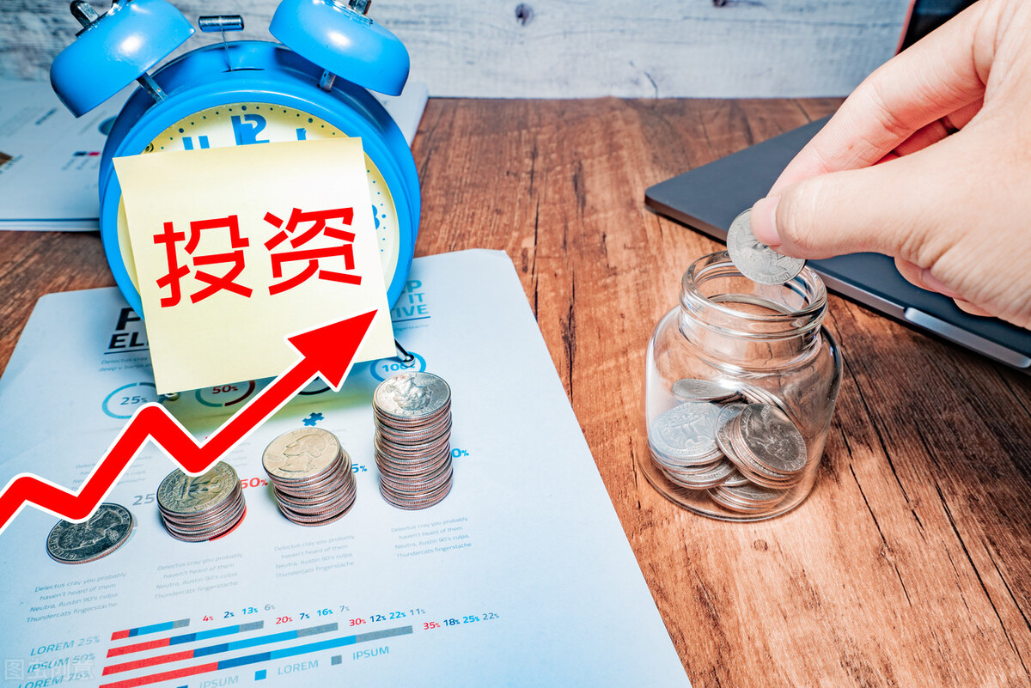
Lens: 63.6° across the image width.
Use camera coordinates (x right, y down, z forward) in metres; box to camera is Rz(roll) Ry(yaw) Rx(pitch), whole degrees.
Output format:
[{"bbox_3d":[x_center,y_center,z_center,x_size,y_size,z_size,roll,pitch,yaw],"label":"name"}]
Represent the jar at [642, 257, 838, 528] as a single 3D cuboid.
[{"bbox_3d":[0.071,0.011,0.265,0.059,0.069,0.059,0,34,0],"label":"jar"}]

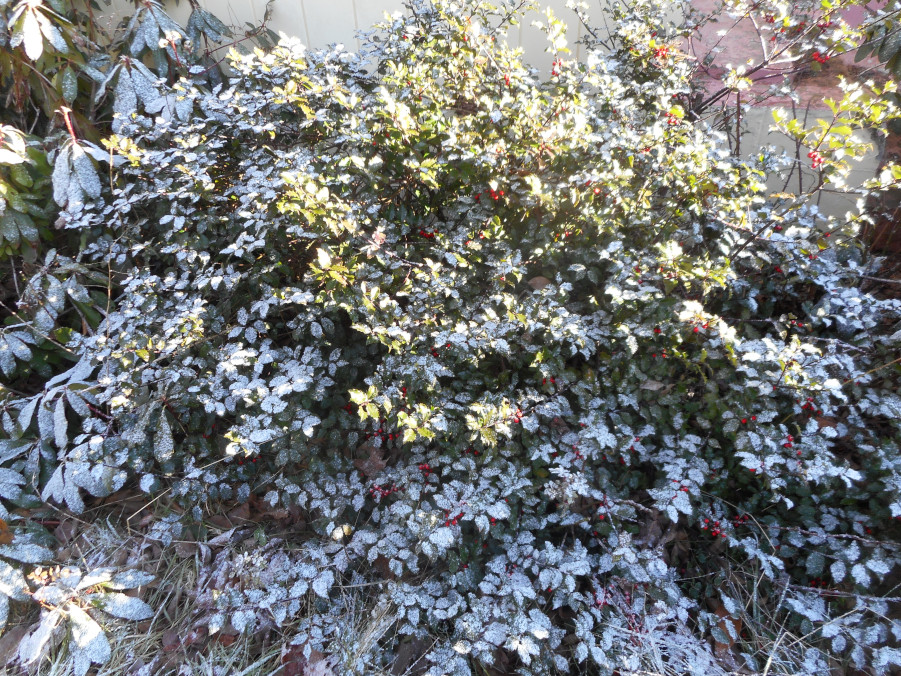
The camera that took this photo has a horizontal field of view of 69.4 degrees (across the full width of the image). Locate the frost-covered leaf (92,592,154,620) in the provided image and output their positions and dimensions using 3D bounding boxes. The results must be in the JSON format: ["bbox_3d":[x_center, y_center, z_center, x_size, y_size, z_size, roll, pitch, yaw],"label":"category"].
[{"bbox_3d":[-0.724,0.595,1.442,0.130,0.020,0.046,4,35,10],"label":"frost-covered leaf"}]

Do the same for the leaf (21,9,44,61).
[{"bbox_3d":[-1.124,-0.816,1.750,0.050,0.138,0.020,-9,13,-16],"label":"leaf"}]

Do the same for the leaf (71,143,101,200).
[{"bbox_3d":[-0.909,-0.414,1.620,0.052,0.138,0.020,-23,12,-15],"label":"leaf"}]

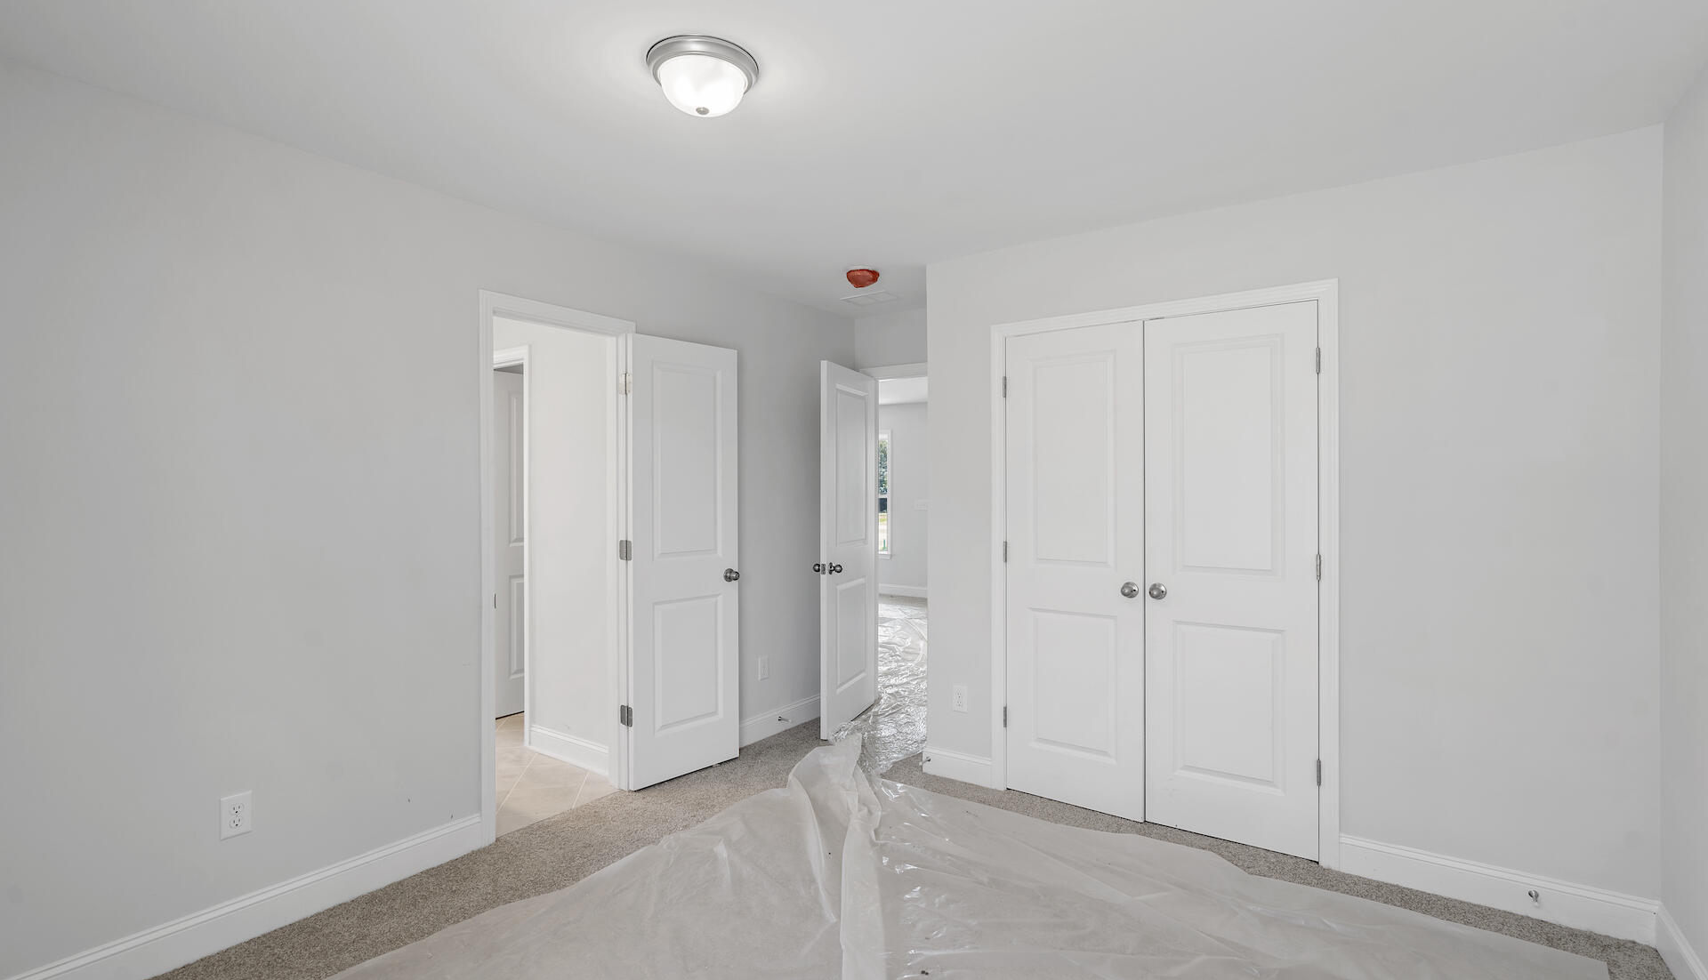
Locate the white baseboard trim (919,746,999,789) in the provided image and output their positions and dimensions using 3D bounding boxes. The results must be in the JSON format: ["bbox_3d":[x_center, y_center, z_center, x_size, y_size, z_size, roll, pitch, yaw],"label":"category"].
[{"bbox_3d":[0.487,1.301,3.580,0.371,0.135,0.016,0,0,35],"label":"white baseboard trim"}]

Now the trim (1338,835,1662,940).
[{"bbox_3d":[2.068,1.297,2.493,0.800,0.137,0.016,0,0,35],"label":"trim"}]

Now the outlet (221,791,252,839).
[{"bbox_3d":[-1.867,0.986,2.296,0.009,0.120,0.075,0,0,35],"label":"outlet"}]

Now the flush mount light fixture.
[{"bbox_3d":[-0.382,-1.016,1.930,0.277,0.118,0.277,0,0,0],"label":"flush mount light fixture"}]

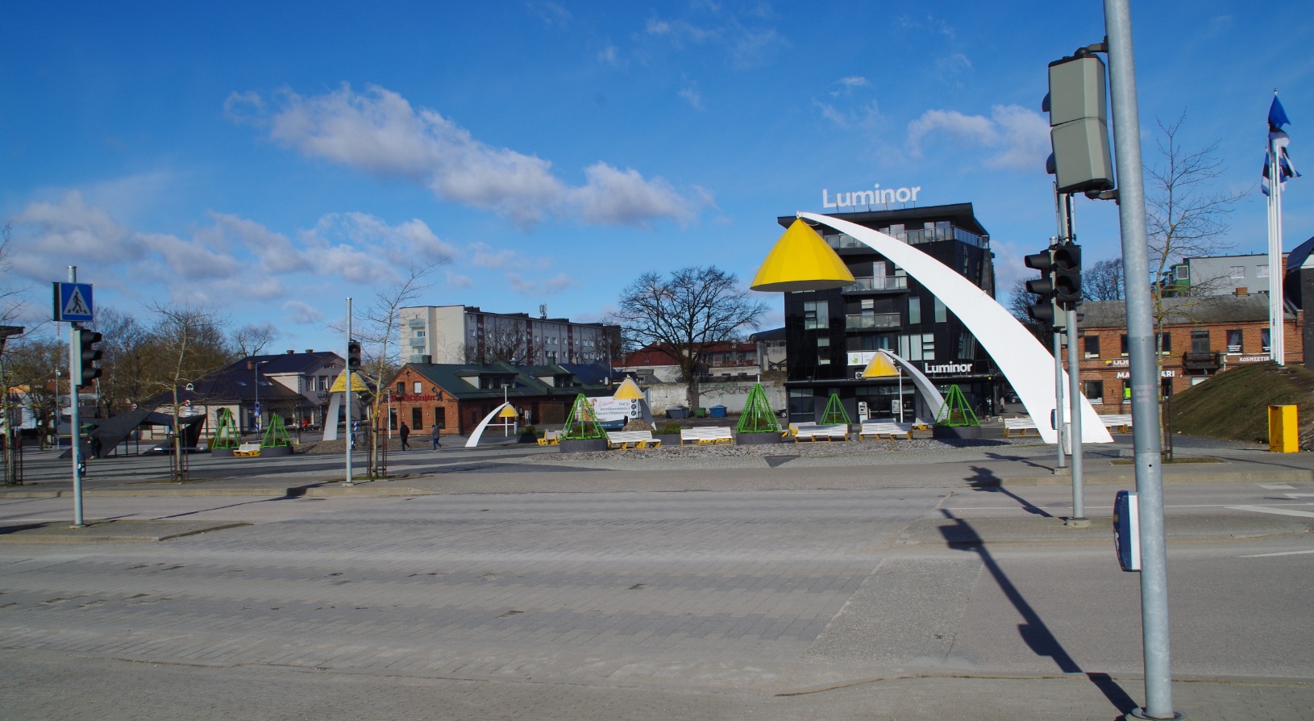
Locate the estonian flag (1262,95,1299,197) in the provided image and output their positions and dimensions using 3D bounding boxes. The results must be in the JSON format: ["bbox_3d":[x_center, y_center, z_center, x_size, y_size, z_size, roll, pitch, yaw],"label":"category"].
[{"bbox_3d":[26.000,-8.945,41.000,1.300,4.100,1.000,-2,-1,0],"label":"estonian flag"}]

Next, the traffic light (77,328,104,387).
[{"bbox_3d":[-8.493,-0.038,14.700,0.340,0.880,0.300,-2,0,8],"label":"traffic light"}]

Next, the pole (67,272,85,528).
[{"bbox_3d":[-9.983,0.600,16.900,0.140,4.450,0.140,-2,-1,0],"label":"pole"}]

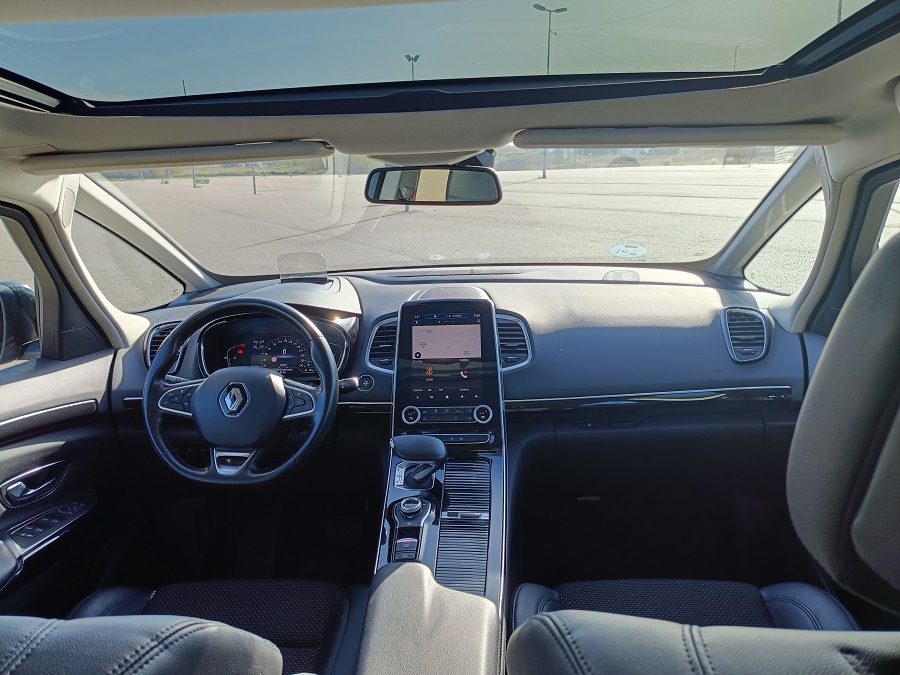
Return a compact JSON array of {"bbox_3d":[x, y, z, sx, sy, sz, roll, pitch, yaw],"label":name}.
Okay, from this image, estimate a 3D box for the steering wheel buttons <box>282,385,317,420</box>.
[{"bbox_3d":[-0.282,0.123,1.226,0.066,0.066,0.025,0,-9,3],"label":"steering wheel buttons"}]

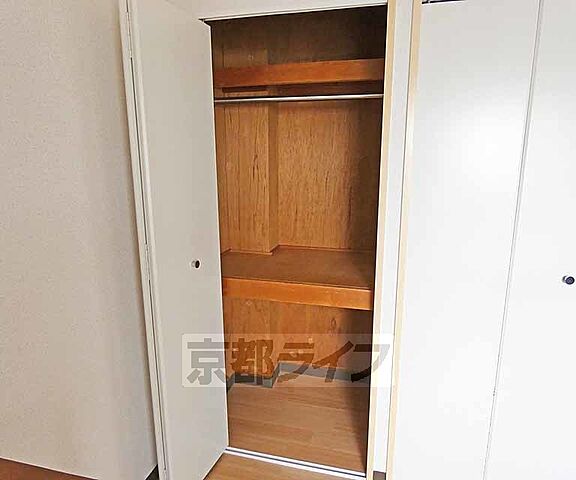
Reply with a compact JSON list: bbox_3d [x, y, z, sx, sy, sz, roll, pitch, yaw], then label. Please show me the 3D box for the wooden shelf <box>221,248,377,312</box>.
[{"bbox_3d":[0.024,0.158,1.825,0.841,0.088,0.686,2,11,13],"label":"wooden shelf"}]

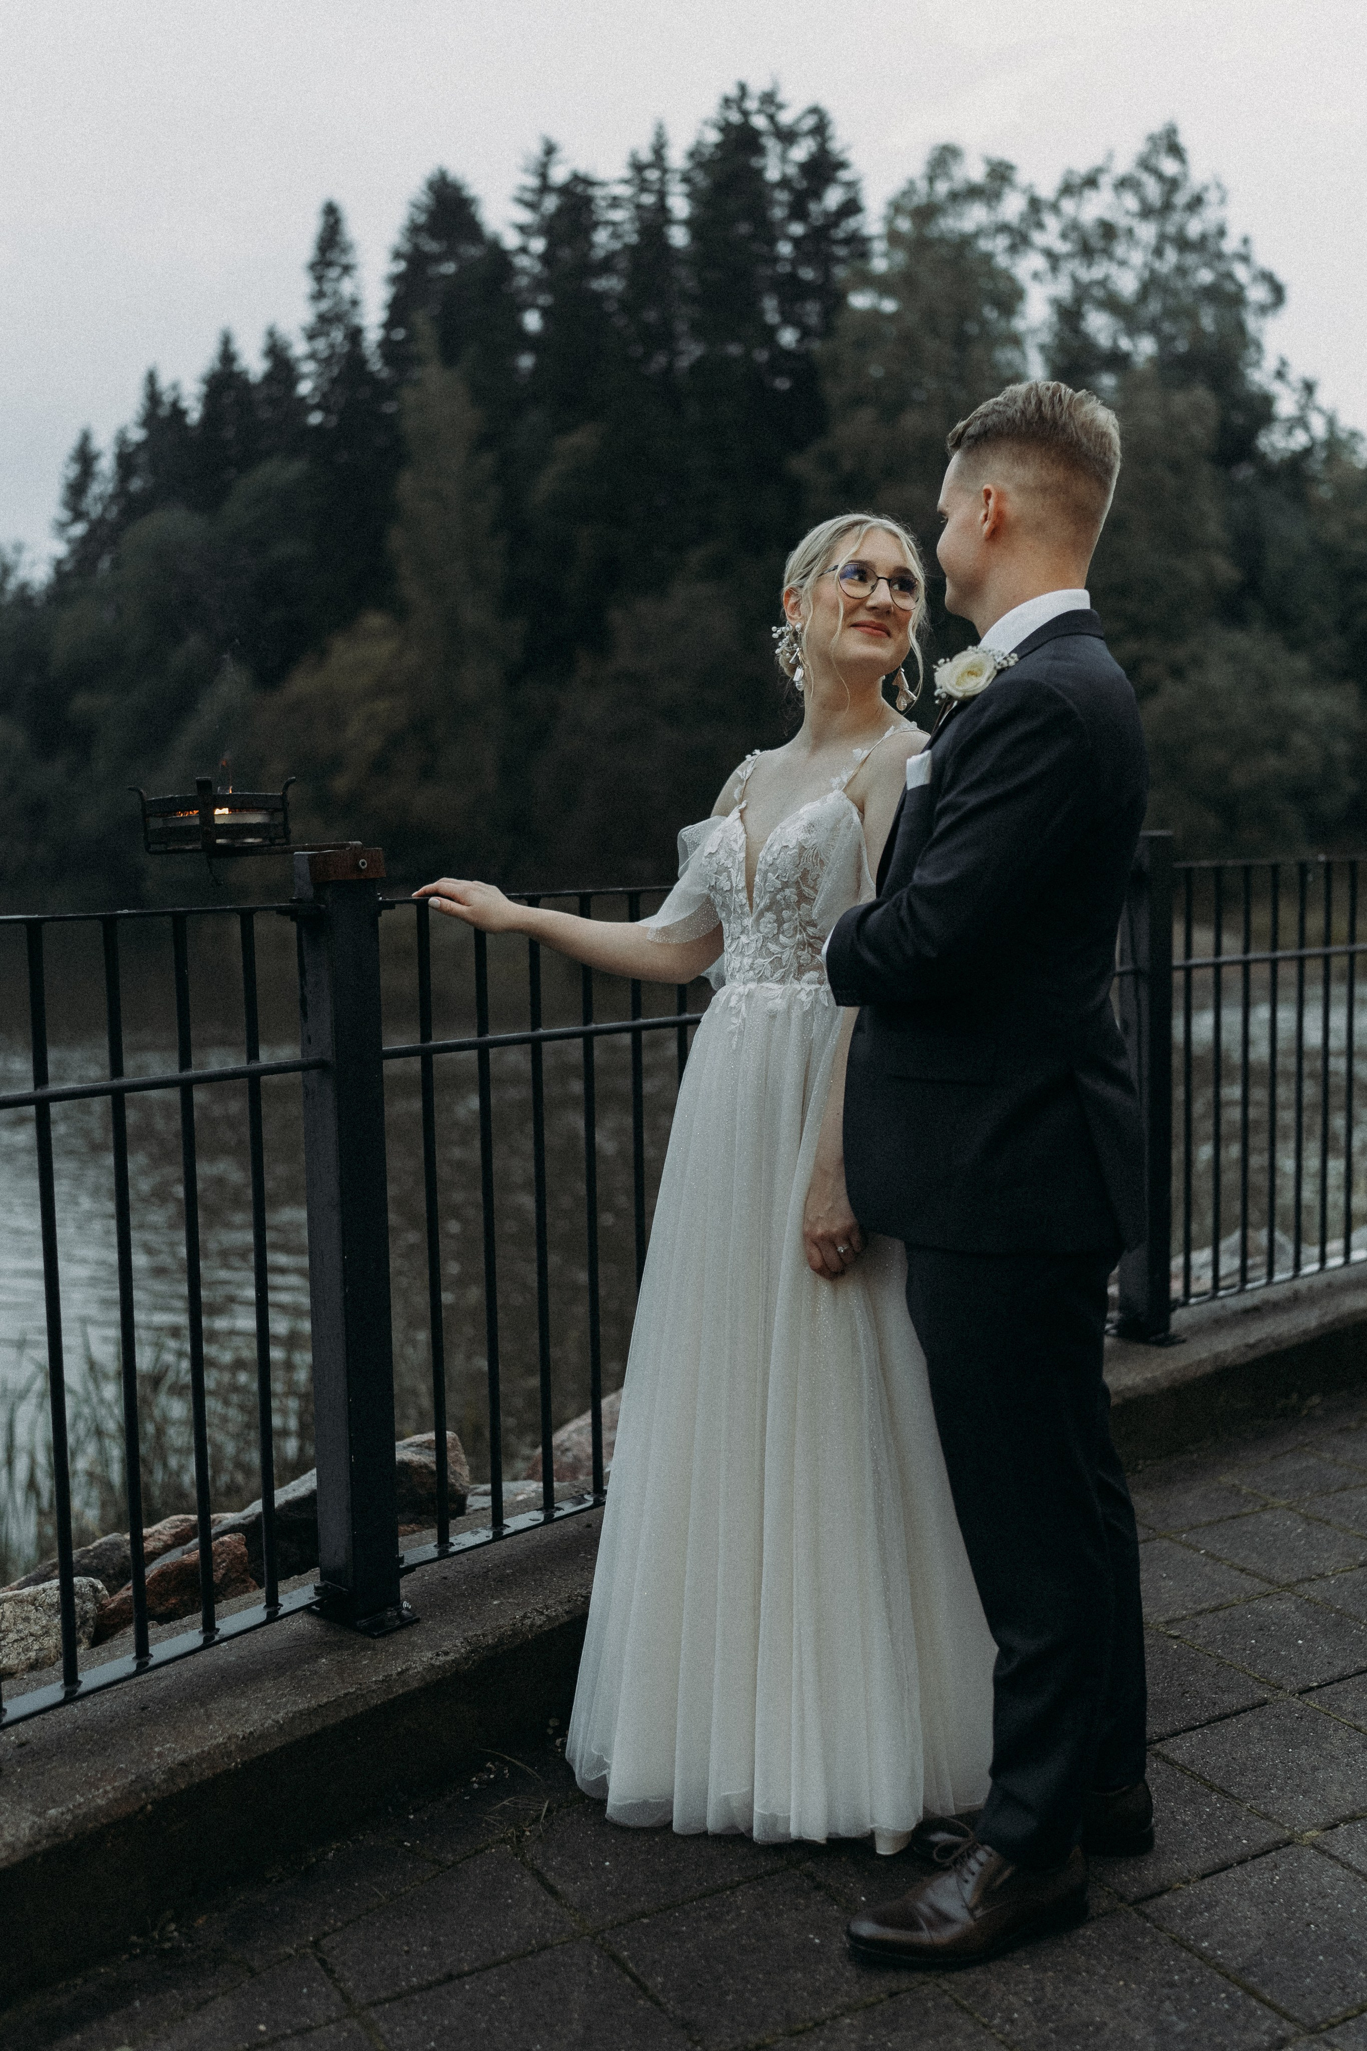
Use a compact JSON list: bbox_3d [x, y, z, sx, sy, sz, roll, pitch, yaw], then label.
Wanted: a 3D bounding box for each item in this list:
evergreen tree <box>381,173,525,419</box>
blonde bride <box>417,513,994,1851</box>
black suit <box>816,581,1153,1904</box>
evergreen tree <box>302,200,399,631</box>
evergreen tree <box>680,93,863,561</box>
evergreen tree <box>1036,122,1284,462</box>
[{"bbox_3d":[-6.062,-15.525,52.000,4.200,13.480,4.200,-1,5,0],"label":"evergreen tree"},{"bbox_3d":[0.043,0.194,2.660,0.860,1.710,0.600,2,6,28],"label":"blonde bride"},{"bbox_3d":[0.404,0.264,2.437,0.400,1.500,0.520,1,6,15],"label":"black suit"},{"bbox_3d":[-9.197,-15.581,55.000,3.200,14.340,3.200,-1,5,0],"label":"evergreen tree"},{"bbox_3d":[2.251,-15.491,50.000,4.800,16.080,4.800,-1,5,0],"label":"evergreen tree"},{"bbox_3d":[10.817,-13.761,45.000,6.000,13.030,6.000,-1,5,0],"label":"evergreen tree"}]

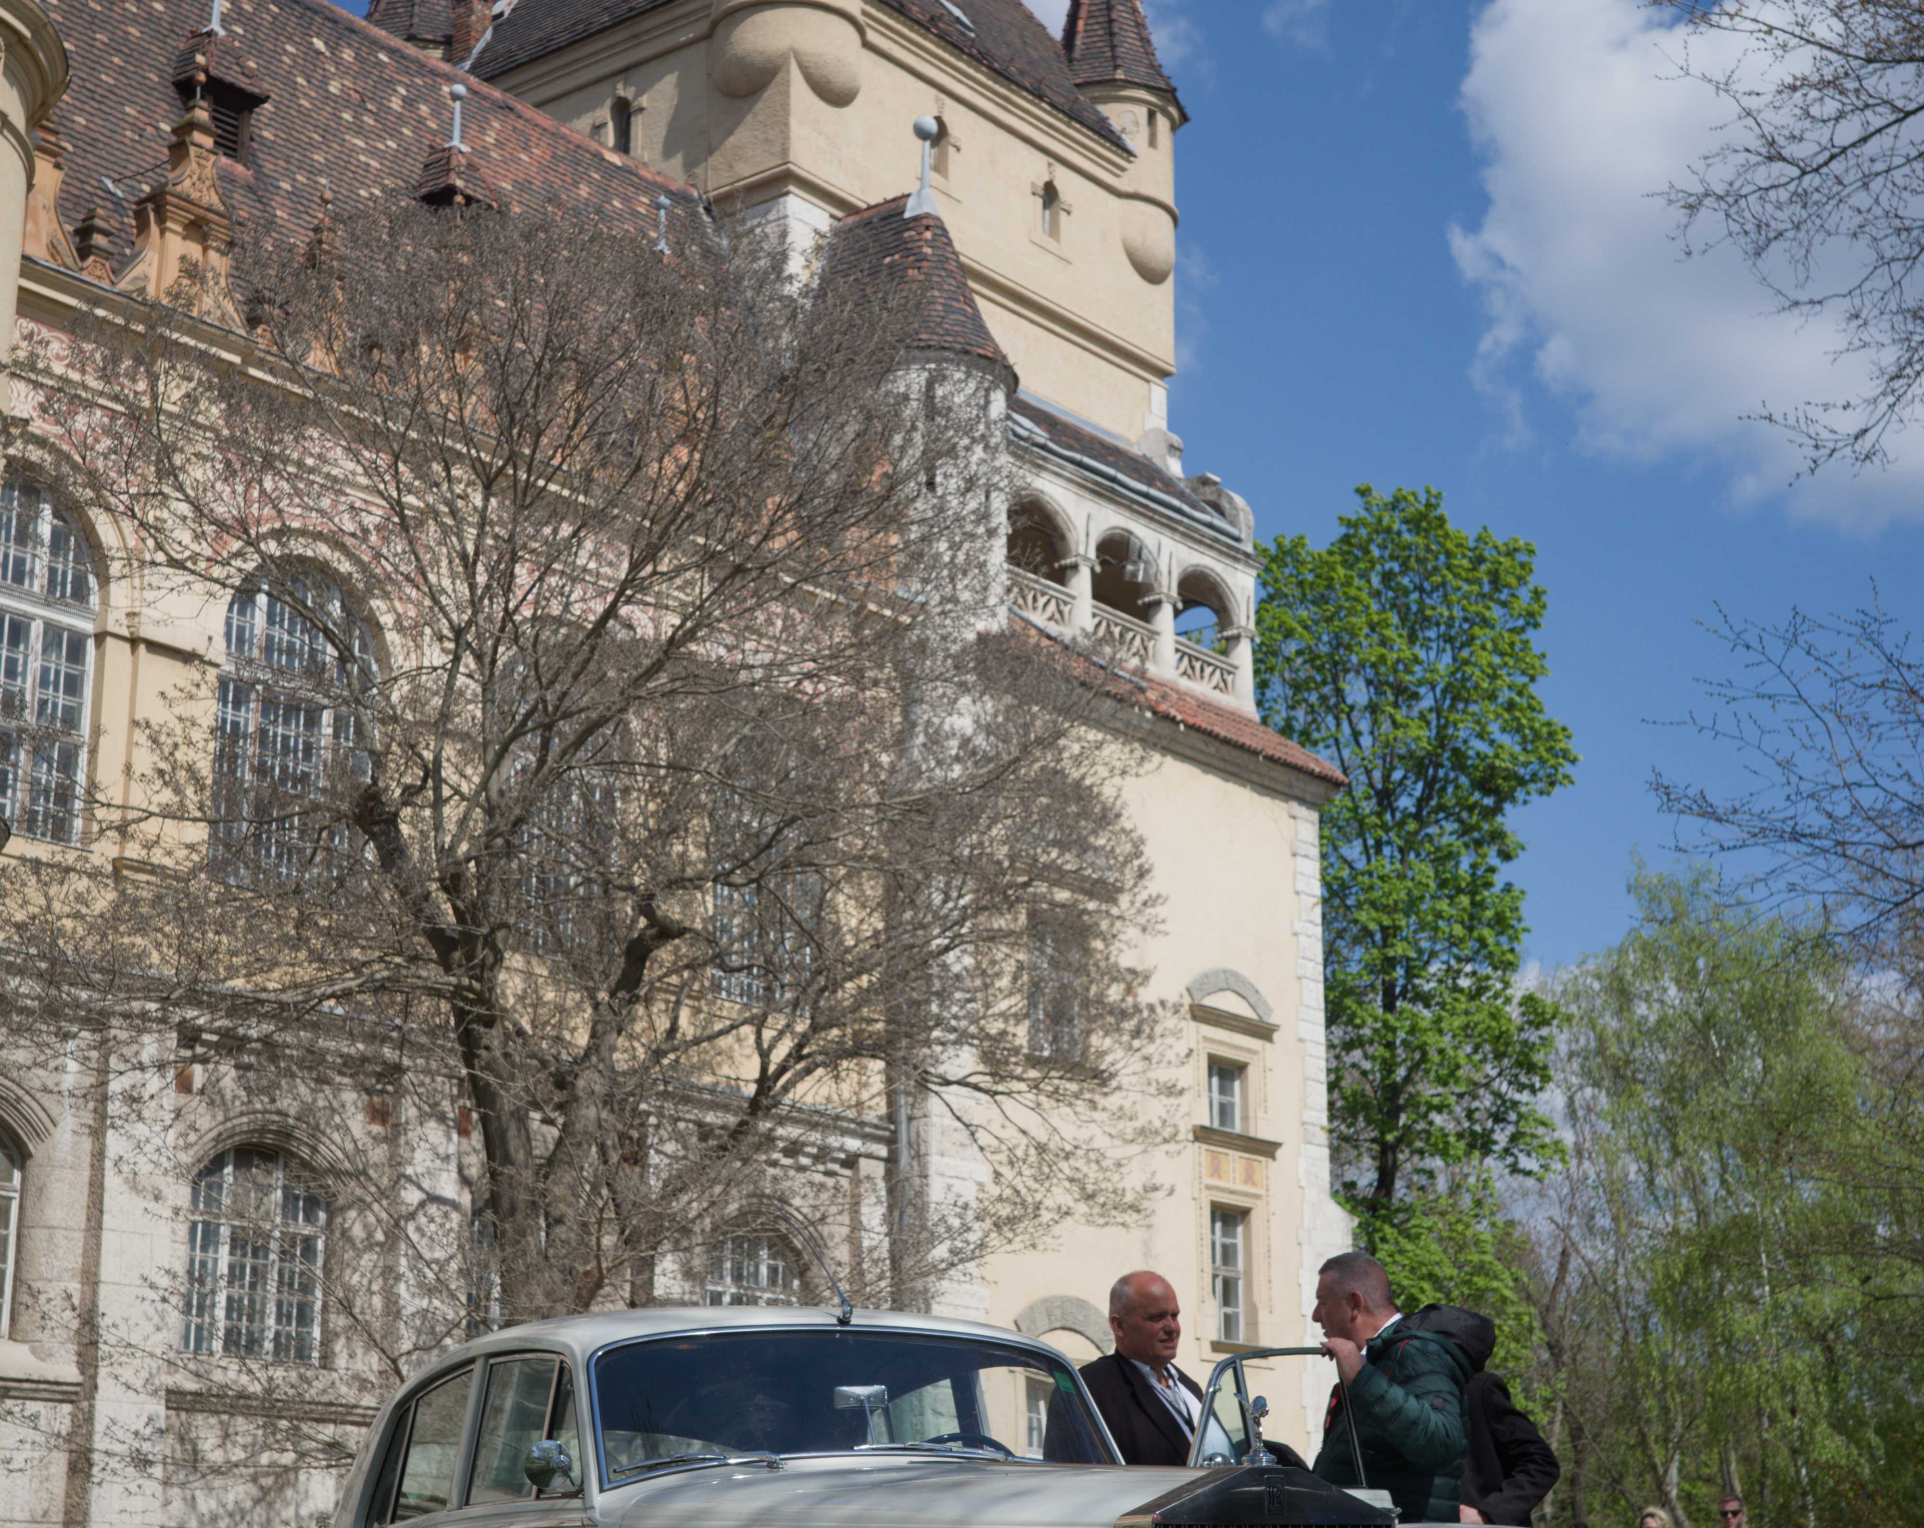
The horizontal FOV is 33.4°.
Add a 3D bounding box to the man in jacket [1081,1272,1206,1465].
[{"bbox_3d":[0.451,2.190,8.214,0.560,1.780,0.360,14,-21,-40],"label":"man in jacket"}]

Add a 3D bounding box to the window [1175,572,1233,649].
[{"bbox_3d":[3.789,-2.446,51.191,0.400,1.450,1.650,-12,-20,37],"label":"window"}]

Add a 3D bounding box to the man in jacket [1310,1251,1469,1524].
[{"bbox_3d":[1.133,2.133,8.203,0.480,1.790,0.550,-1,-16,2],"label":"man in jacket"}]

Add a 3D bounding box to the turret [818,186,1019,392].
[{"bbox_3d":[-0.547,-6.986,47.408,2.800,3.310,2.200,-12,-20,37],"label":"turret"}]

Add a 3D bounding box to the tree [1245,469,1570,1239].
[{"bbox_3d":[8.488,5.584,60.736,7.200,23.110,7.000,0,-16,0],"label":"tree"}]

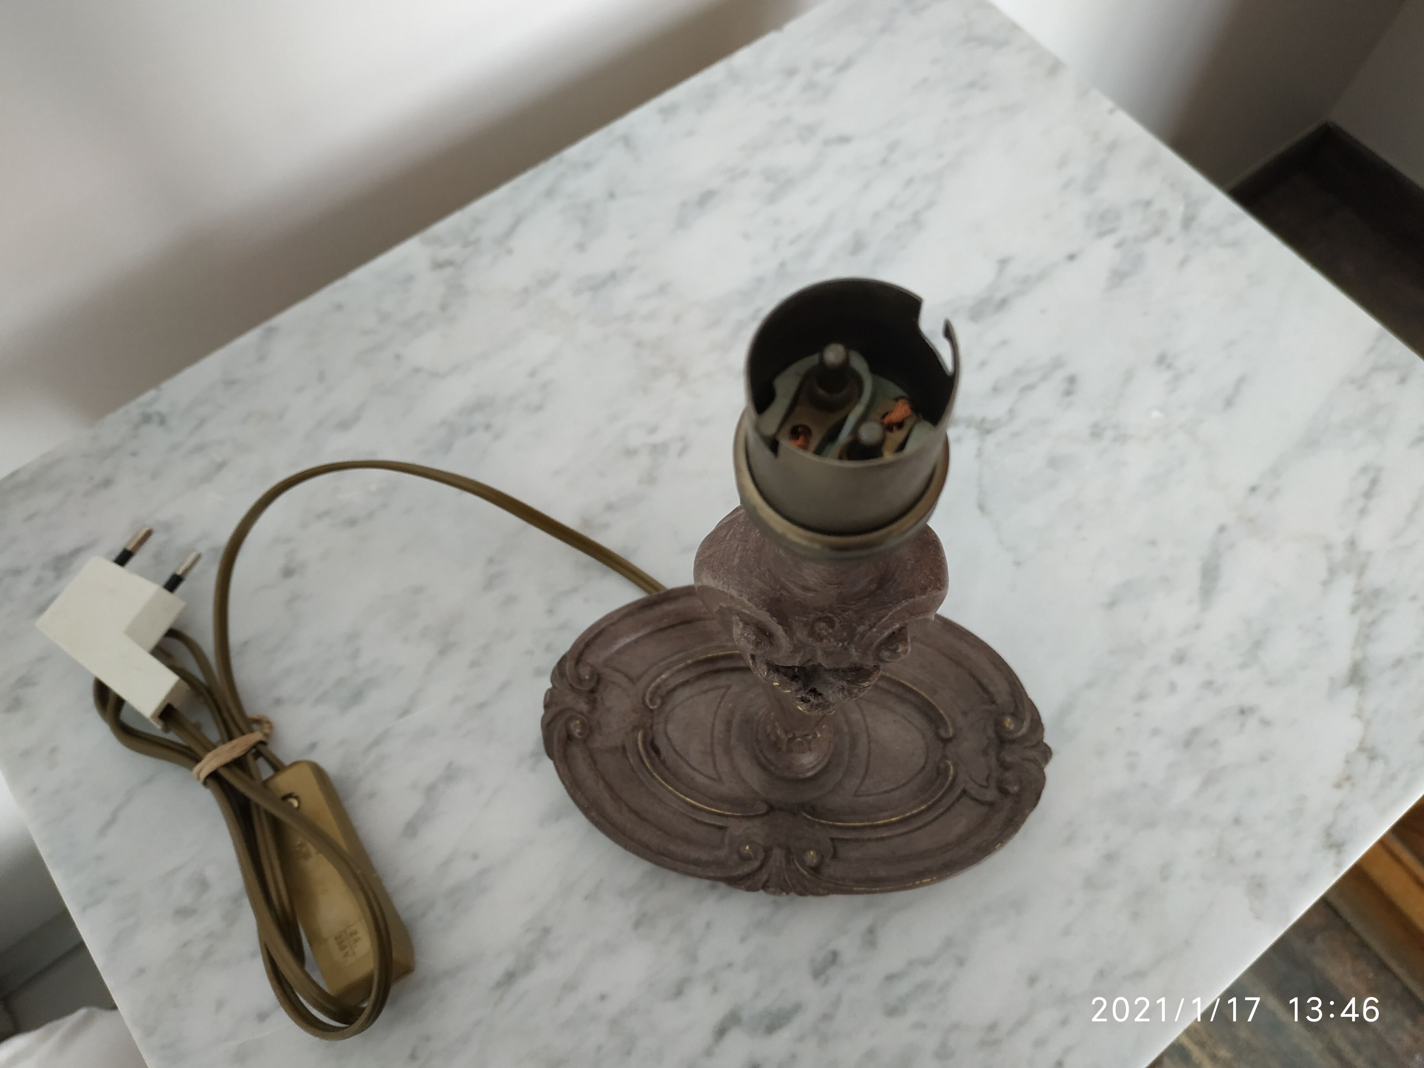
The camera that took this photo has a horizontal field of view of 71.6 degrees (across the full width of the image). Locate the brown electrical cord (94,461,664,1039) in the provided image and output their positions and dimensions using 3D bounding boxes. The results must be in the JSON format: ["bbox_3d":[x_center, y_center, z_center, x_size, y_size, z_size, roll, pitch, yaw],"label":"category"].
[{"bbox_3d":[-0.114,0.046,0.300,0.135,0.028,0.162,28,71,11],"label":"brown electrical cord"}]

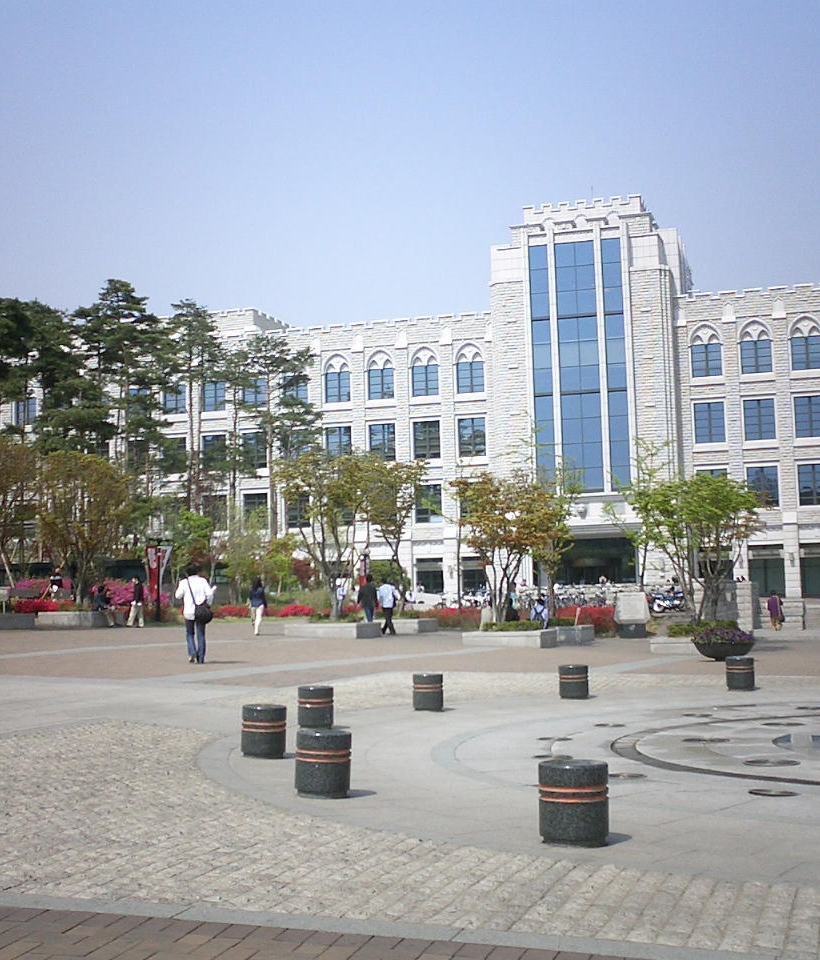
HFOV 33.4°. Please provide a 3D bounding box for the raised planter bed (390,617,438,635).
[{"bbox_3d":[-0.446,4.681,43.628,2.120,0.430,2.120,-3,-5,16],"label":"raised planter bed"}]

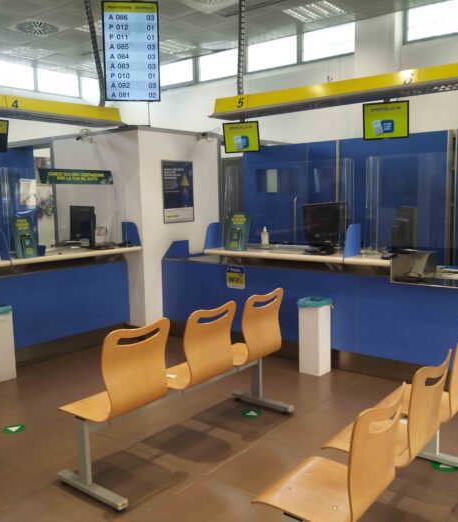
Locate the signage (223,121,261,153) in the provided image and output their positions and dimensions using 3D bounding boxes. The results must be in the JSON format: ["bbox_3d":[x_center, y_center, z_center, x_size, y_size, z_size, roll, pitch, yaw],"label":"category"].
[{"bbox_3d":[0.134,-1.271,5.596,0.385,0.305,0.050,1,17,22],"label":"signage"}]

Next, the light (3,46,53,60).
[{"bbox_3d":[-3.271,-3.411,8.845,0.600,0.080,0.600,4,9,38],"label":"light"}]

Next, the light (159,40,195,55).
[{"bbox_3d":[-0.936,-3.445,8.670,0.600,0.080,0.600,4,9,38],"label":"light"}]

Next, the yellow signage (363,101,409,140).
[{"bbox_3d":[1.347,-1.199,4.641,0.385,0.305,0.050,2,18,28],"label":"yellow signage"}]

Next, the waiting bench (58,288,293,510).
[{"bbox_3d":[-0.256,0.709,3.449,0.566,0.899,1.643,4,9,39],"label":"waiting bench"}]

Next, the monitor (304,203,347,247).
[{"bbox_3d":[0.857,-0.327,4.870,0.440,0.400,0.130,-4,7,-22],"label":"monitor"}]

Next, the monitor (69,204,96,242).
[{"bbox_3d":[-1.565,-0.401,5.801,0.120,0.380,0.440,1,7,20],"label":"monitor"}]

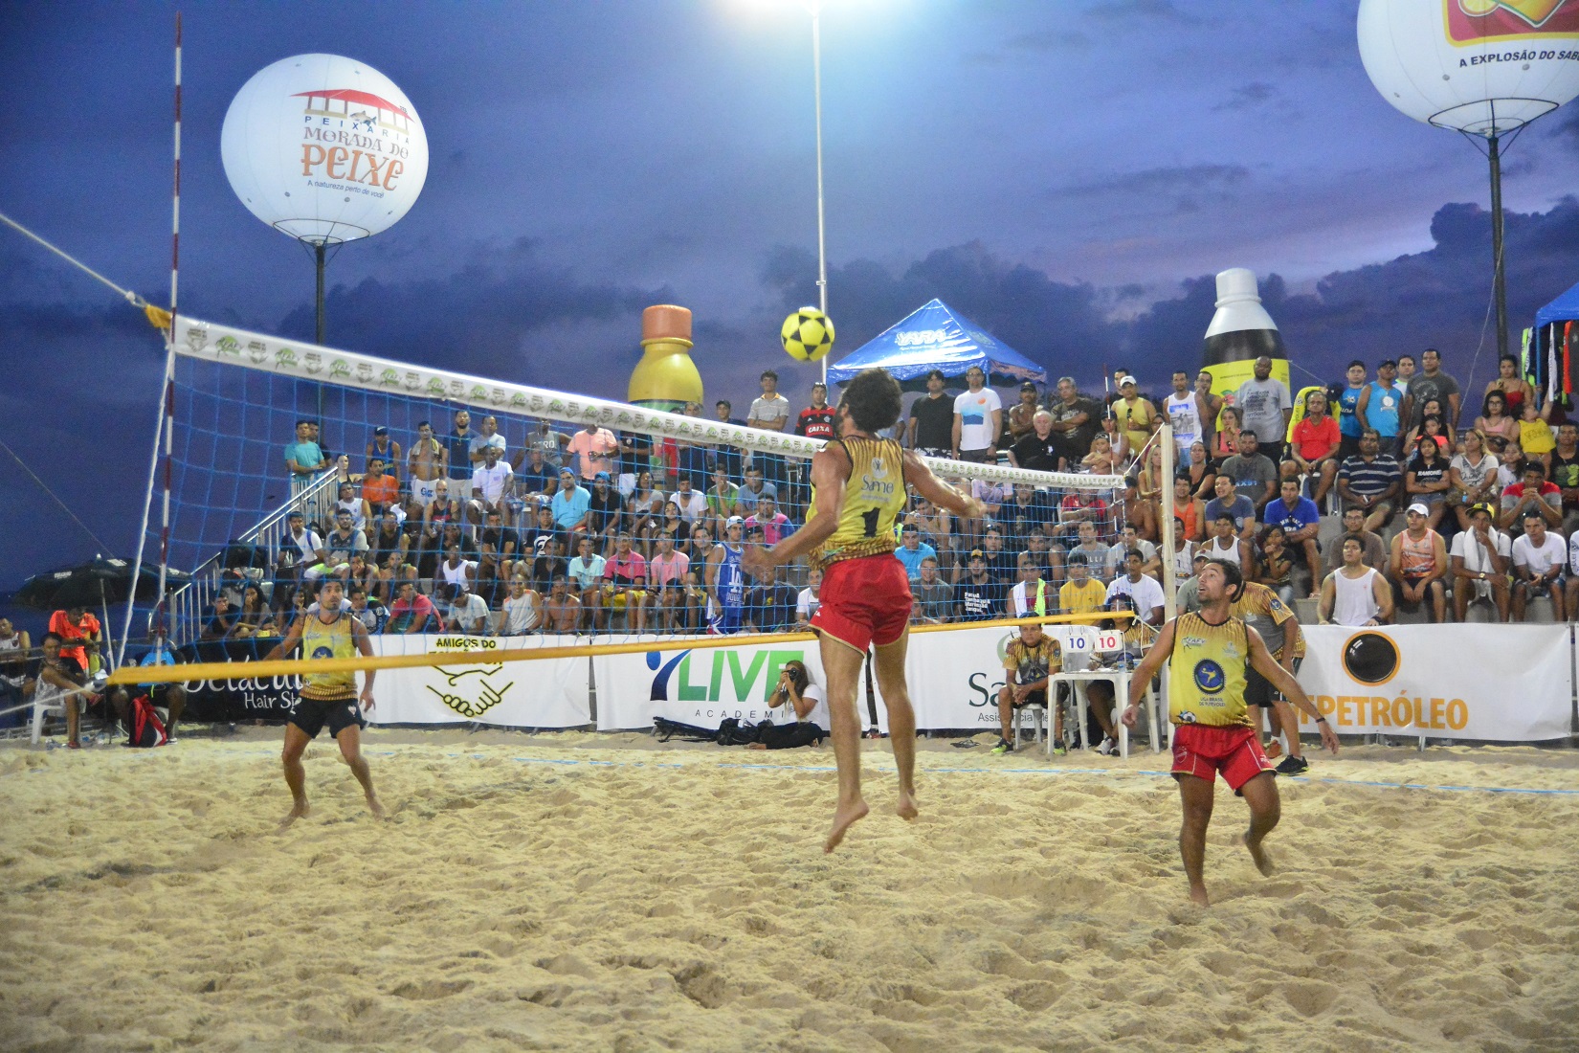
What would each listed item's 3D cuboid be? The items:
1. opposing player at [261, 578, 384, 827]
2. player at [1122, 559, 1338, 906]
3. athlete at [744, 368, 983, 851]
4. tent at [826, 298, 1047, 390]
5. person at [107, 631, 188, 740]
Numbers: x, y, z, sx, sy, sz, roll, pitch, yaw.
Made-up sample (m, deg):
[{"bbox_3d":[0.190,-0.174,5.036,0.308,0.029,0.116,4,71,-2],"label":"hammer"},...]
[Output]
[{"bbox_3d":[-3.034,1.142,11.400,0.800,1.600,0.580,-1,-2,-3],"label":"opposing player"},{"bbox_3d":[2.019,0.948,8.100,0.980,1.590,0.620,-2,-2,25],"label":"player"},{"bbox_3d":[0.299,0.339,7.150,0.920,1.960,0.650,0,-2,-25],"label":"athlete"},{"bbox_3d":[2.633,-2.324,30.850,2.950,3.300,2.950,-2,-2,26],"label":"tent"},{"bbox_3d":[-6.686,1.647,18.300,0.780,1.170,0.800,-1,-2,-12],"label":"person"}]

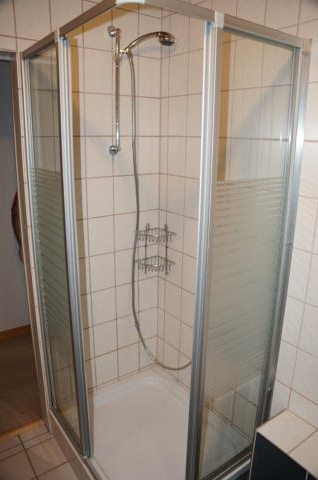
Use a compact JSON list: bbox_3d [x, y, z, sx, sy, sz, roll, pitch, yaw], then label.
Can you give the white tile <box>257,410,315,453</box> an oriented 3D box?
[{"bbox_3d":[0.511,0.759,1.438,0.198,0.010,0.147,-10,19,-35],"label":"white tile"}]

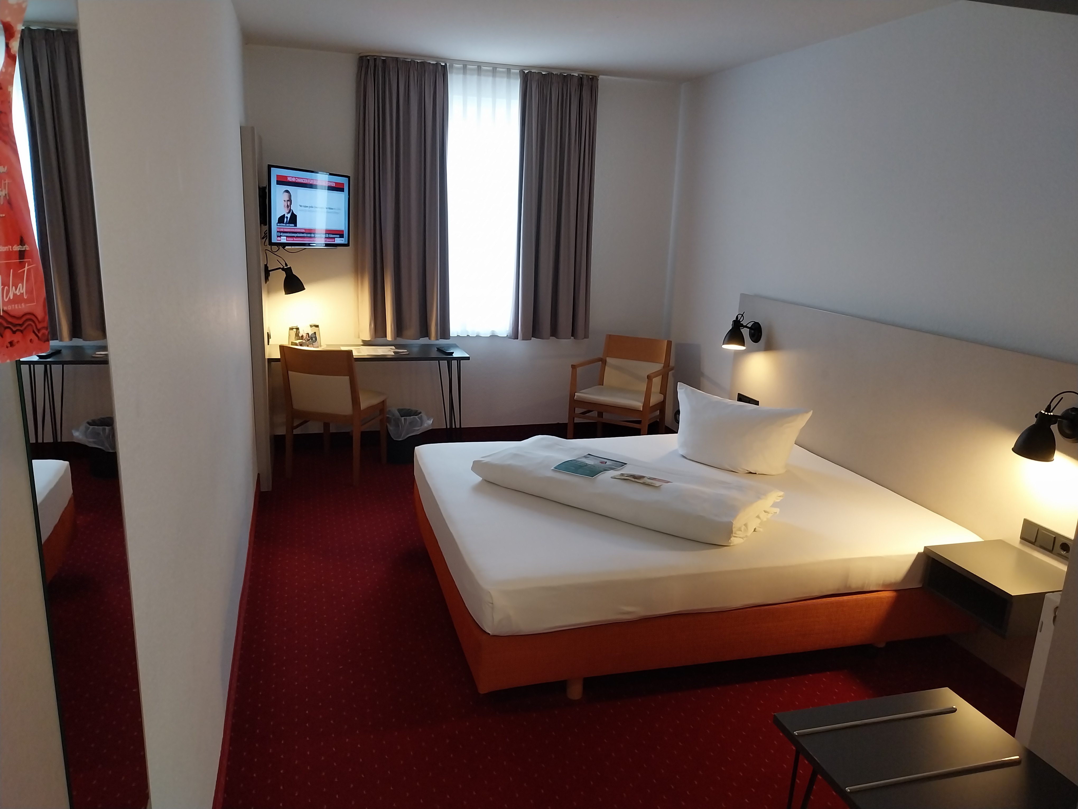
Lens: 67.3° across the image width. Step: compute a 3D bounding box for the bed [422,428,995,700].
[{"bbox_3d":[0.550,0.583,3.633,1.995,0.460,1.646,-2,14,-16],"label":"bed"}]

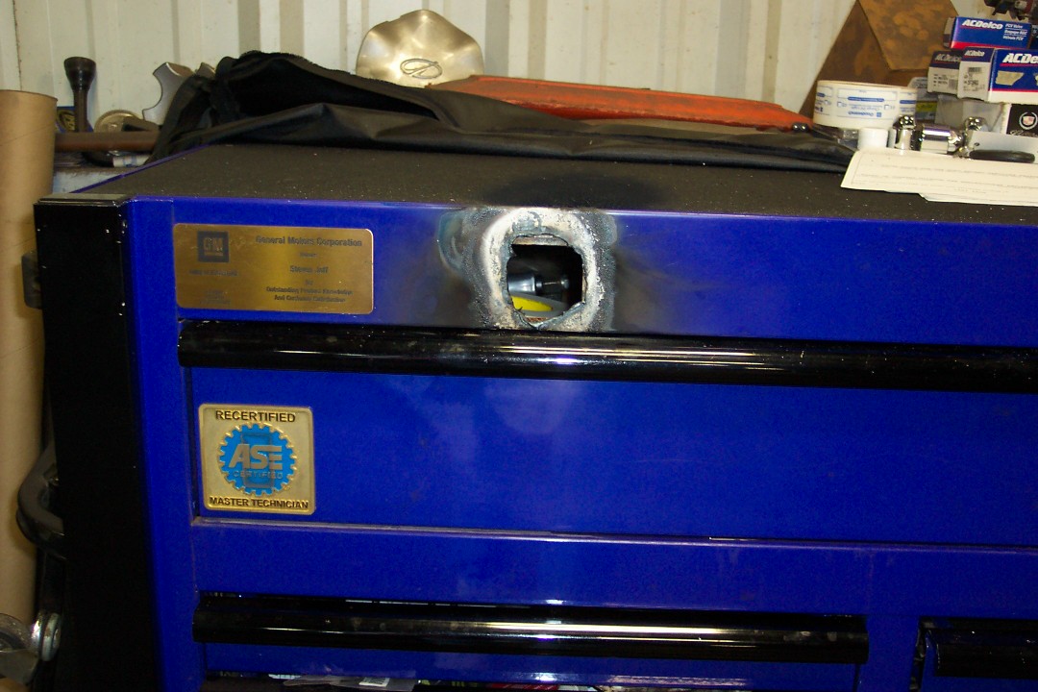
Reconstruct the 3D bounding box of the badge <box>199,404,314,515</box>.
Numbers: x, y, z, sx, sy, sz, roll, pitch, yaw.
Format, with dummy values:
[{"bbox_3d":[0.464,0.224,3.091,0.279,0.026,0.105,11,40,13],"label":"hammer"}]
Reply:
[{"bbox_3d":[-0.142,0.062,0.593,0.062,0.062,0.003,2,16,1],"label":"badge"}]

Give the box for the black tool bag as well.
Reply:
[{"bbox_3d":[-0.005,-0.199,0.903,0.502,0.072,0.273,3,16,5],"label":"black tool bag"}]

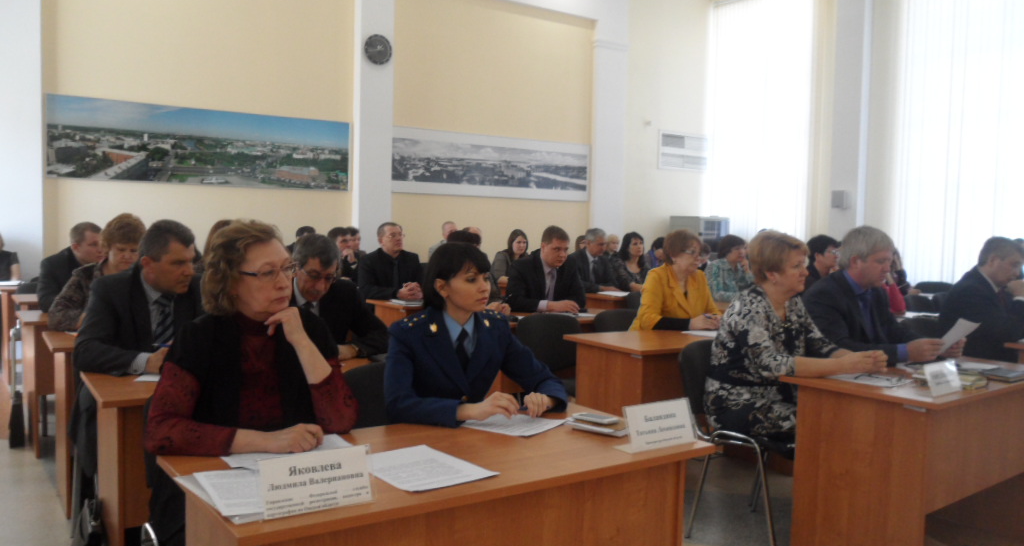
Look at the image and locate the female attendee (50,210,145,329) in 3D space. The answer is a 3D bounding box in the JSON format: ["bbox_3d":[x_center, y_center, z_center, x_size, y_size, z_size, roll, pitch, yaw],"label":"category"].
[{"bbox_3d":[-2.017,0.363,4.081,0.580,1.330,0.750,-1,4,-35],"label":"female attendee"}]

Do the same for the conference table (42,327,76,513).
[{"bbox_3d":[-1.611,0.676,3.963,1.200,0.750,0.600,-1,4,-35],"label":"conference table"}]

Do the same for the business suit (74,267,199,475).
[{"bbox_3d":[-1.358,0.435,3.056,0.580,0.930,0.660,-1,4,-35],"label":"business suit"}]

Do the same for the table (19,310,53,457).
[{"bbox_3d":[-2.283,0.618,4.857,1.200,0.750,0.600,-1,4,-35],"label":"table"}]

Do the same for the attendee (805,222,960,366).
[{"bbox_3d":[1.569,0.467,3.622,0.600,1.350,0.780,-1,4,-35],"label":"attendee"}]

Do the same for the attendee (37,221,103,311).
[{"bbox_3d":[-2.695,0.328,4.992,0.520,1.300,0.700,-1,4,-35],"label":"attendee"}]

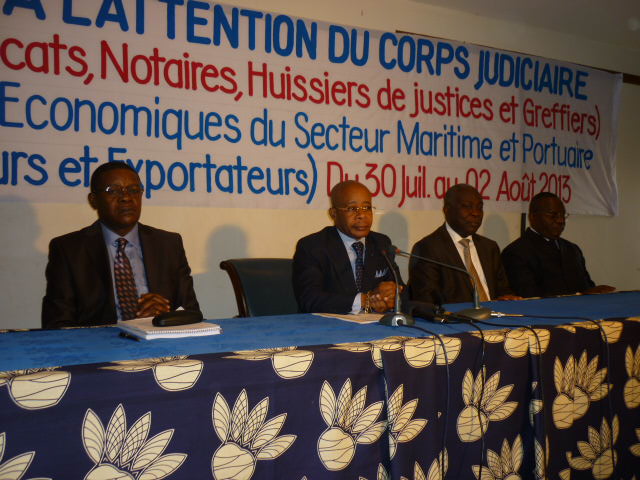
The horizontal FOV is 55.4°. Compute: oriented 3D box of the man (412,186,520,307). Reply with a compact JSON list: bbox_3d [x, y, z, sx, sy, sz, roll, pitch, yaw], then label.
[{"bbox_3d":[0.730,0.380,2.690,0.570,1.280,0.800,0,0,-27],"label":"man"}]

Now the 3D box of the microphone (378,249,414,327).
[{"bbox_3d":[0.253,0.166,2.245,0.120,0.260,0.320,0,0,-10],"label":"microphone"}]

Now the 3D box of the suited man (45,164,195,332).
[{"bbox_3d":[-0.630,0.376,2.045,0.580,1.310,0.800,0,0,-25],"label":"suited man"}]

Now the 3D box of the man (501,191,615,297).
[{"bbox_3d":[1.250,0.385,2.980,0.560,1.270,0.800,0,0,-27],"label":"man"}]

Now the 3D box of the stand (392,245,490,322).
[{"bbox_3d":[0.469,0.155,2.370,0.410,0.270,0.120,0,0,32],"label":"stand"}]

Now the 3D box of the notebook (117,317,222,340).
[{"bbox_3d":[-0.480,0.281,1.950,0.230,0.024,0.290,0,0,-30],"label":"notebook"}]

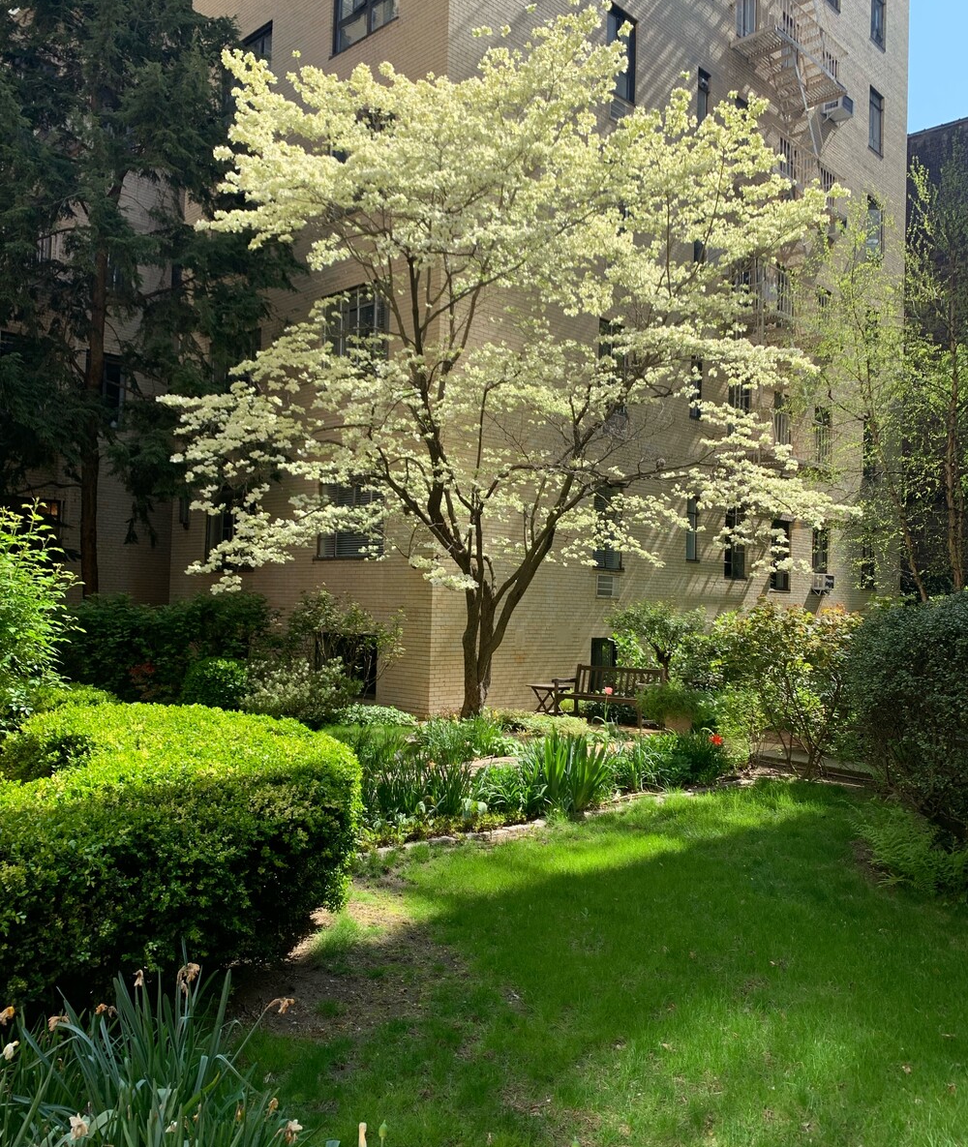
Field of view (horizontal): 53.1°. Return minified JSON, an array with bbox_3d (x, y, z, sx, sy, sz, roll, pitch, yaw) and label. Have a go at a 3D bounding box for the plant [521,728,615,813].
[{"bbox_3d":[0.674,1.621,7.950,0.750,0.680,0.620,1,-1,0],"label":"plant"}]

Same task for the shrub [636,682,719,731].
[{"bbox_3d":[2.603,1.785,13.000,1.050,0.660,0.900,1,-1,0],"label":"shrub"}]

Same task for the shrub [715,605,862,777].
[{"bbox_3d":[3.116,1.212,10.000,1.420,1.750,1.300,1,-1,0],"label":"shrub"}]

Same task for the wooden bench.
[{"bbox_3d":[1.874,1.767,14.347,1.360,0.860,0.620,1,-1,36],"label":"wooden bench"}]

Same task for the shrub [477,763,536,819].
[{"bbox_3d":[0.189,1.762,7.900,0.460,0.430,0.440,1,-1,0],"label":"shrub"}]

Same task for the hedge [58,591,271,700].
[{"bbox_3d":[-5.619,1.214,16.800,3.700,1.750,1.500,2,-1,-9],"label":"hedge"}]

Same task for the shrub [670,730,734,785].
[{"bbox_3d":[2.146,1.803,9.550,0.600,0.520,0.550,1,-1,0],"label":"shrub"}]

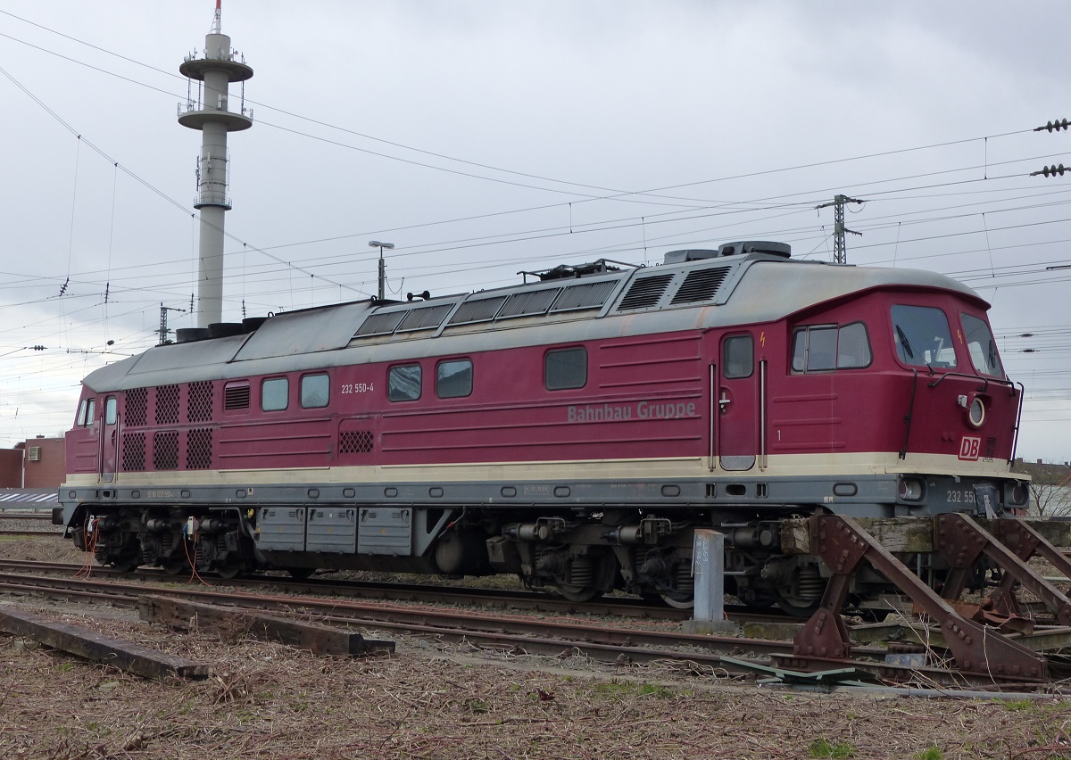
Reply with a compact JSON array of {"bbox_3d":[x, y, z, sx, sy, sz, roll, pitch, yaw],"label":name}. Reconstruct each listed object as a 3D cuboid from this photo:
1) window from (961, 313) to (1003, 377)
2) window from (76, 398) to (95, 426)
[{"bbox_3d":[5.274,-0.404,18.233,0.070,0.743,0.929,-22,-17,32],"label":"window"},{"bbox_3d":[-8.702,0.638,30.152,0.070,0.544,1.030,5,-7,-41],"label":"window"}]

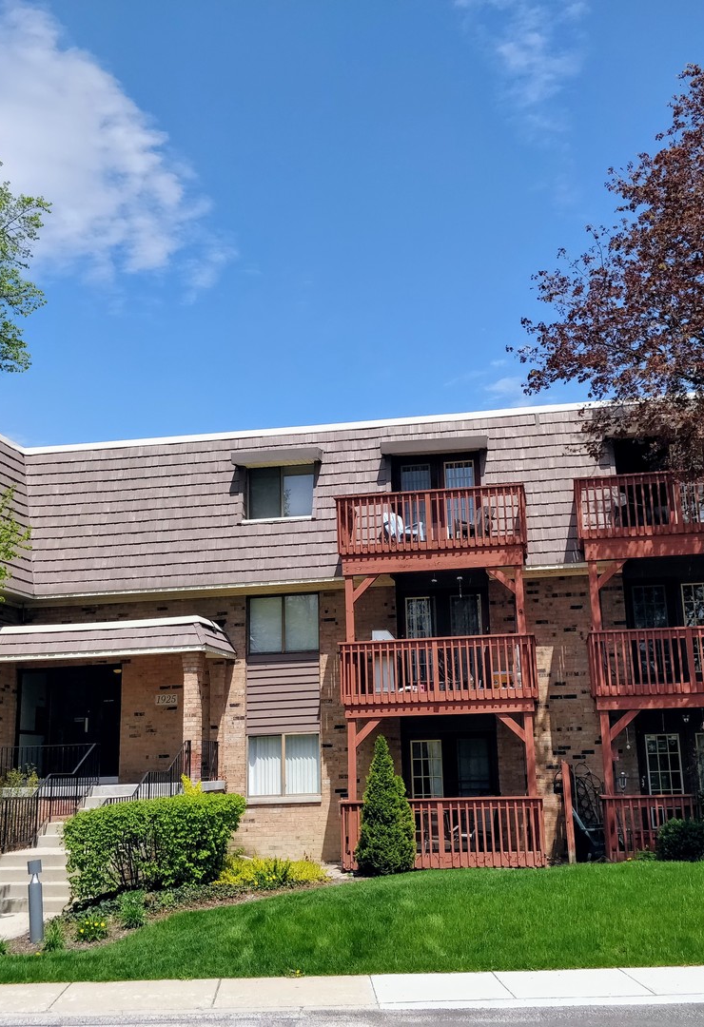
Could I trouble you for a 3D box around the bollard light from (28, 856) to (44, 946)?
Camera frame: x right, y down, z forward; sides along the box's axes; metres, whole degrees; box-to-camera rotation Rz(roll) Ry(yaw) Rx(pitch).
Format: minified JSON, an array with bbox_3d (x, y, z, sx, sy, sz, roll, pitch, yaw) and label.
[{"bbox_3d":[-3.743,4.590,11.243,0.158,0.935,0.158,-9,-15,8],"label":"bollard light"}]

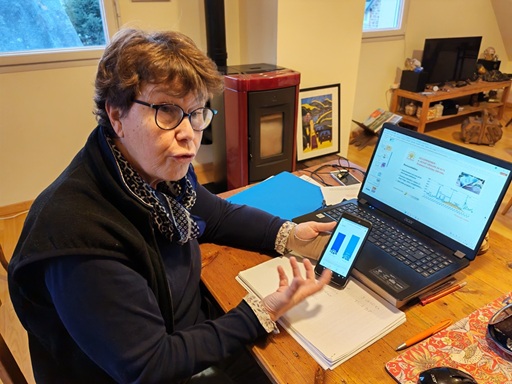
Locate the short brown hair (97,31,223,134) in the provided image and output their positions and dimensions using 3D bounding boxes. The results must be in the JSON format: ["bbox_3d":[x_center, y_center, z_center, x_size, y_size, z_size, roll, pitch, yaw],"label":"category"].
[{"bbox_3d":[-0.170,-0.186,0.715,0.200,0.195,0.220,-13,27,-43],"label":"short brown hair"}]

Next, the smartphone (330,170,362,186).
[{"bbox_3d":[0.318,-0.038,1.381,0.069,0.009,0.138,-7,29,-13],"label":"smartphone"}]

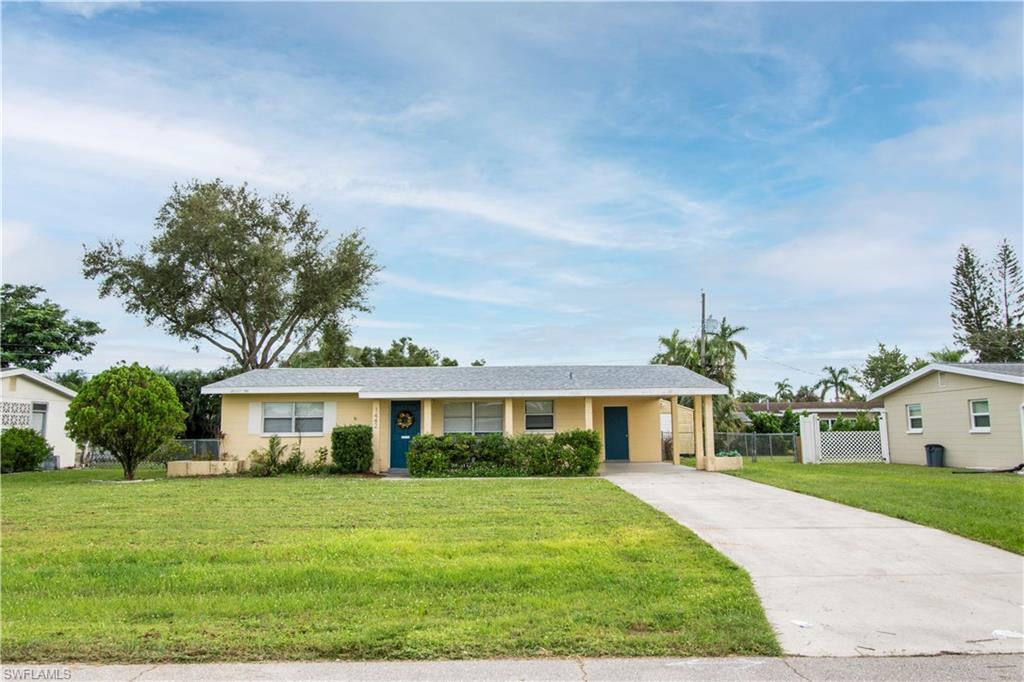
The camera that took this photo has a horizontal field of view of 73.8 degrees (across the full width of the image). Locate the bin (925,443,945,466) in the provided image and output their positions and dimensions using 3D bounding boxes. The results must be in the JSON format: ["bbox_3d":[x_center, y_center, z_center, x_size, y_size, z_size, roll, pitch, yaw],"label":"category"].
[{"bbox_3d":[13.753,3.730,22.198,0.570,0.710,0.560,-1,-7,0],"label":"bin"}]

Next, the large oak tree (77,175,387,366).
[{"bbox_3d":[-14.360,-1.171,35.287,14.300,13.960,13.800,-1,-7,0],"label":"large oak tree"}]

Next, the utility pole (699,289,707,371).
[{"bbox_3d":[11.229,1.569,39.816,0.320,9.041,0.320,-1,-7,0],"label":"utility pole"}]

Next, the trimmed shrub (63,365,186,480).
[{"bbox_3d":[-10.901,2.282,19.272,3.000,3.270,3.000,-1,-7,0],"label":"trimmed shrub"}]

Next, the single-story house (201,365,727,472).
[{"bbox_3d":[-1.507,2.617,23.842,15.317,3.511,9.244,-1,-7,0],"label":"single-story house"}]

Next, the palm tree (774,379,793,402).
[{"bbox_3d":[36.725,8.453,91.759,2.400,6.800,2.400,-1,-7,0],"label":"palm tree"}]

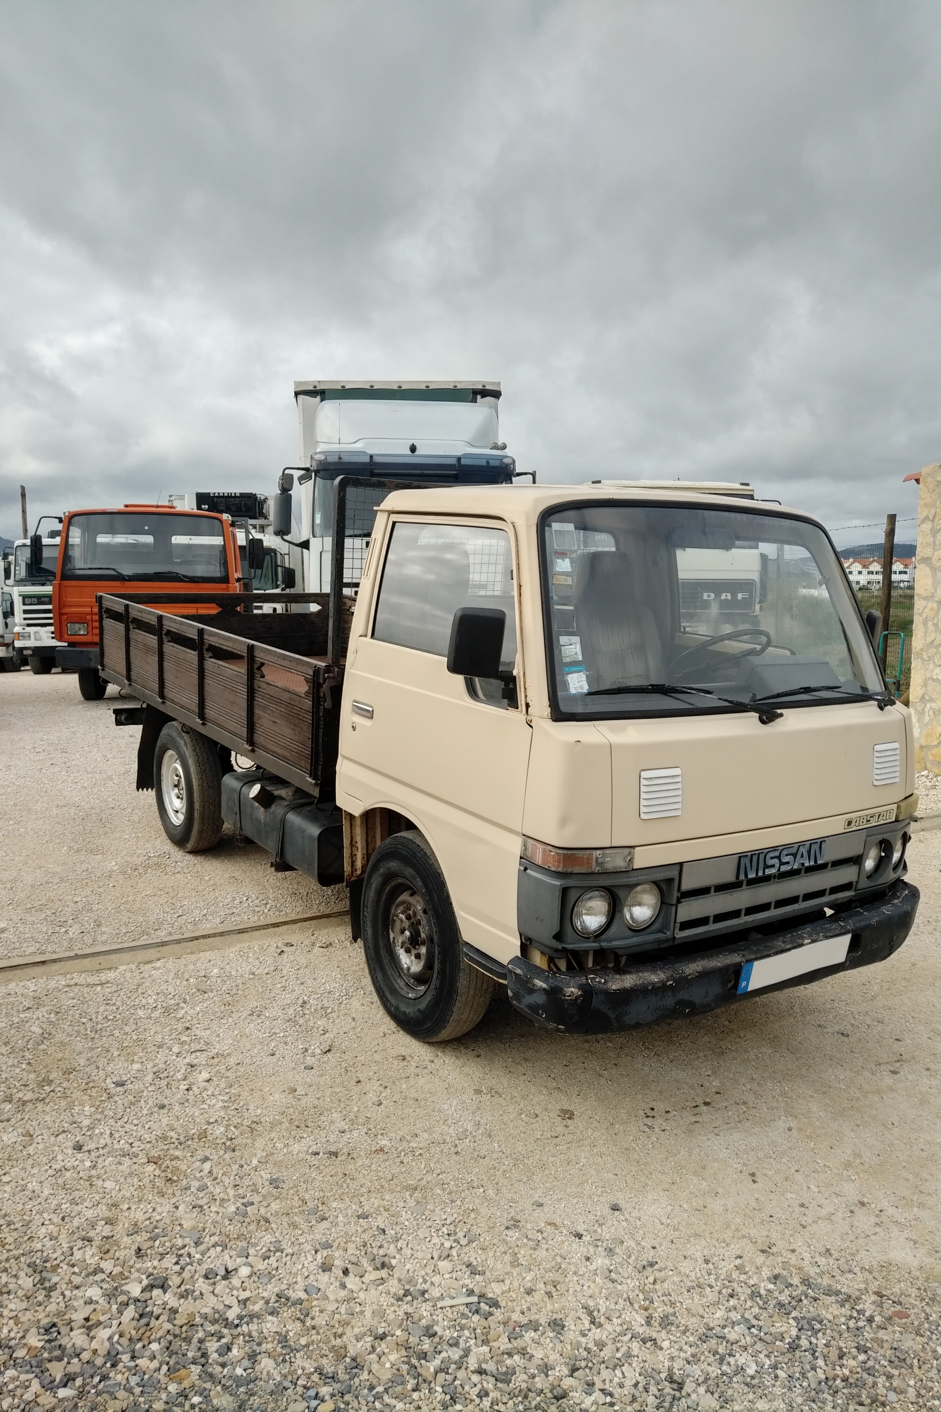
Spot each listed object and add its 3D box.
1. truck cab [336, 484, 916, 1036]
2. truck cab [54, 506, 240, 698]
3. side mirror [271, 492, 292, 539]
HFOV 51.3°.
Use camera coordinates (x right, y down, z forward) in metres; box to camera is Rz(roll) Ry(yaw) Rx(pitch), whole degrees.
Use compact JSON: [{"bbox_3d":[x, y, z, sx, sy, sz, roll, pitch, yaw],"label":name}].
[{"bbox_3d":[0.627,0.107,3.557,1.860,1.790,1.550,-4,9,-34],"label":"truck cab"},{"bbox_3d":[-4.235,-1.373,13.230,2.200,2.520,1.800,0,7,-10],"label":"truck cab"},{"bbox_3d":[-2.056,-2.087,10.764,0.200,0.460,0.130,1,8,-3],"label":"side mirror"}]

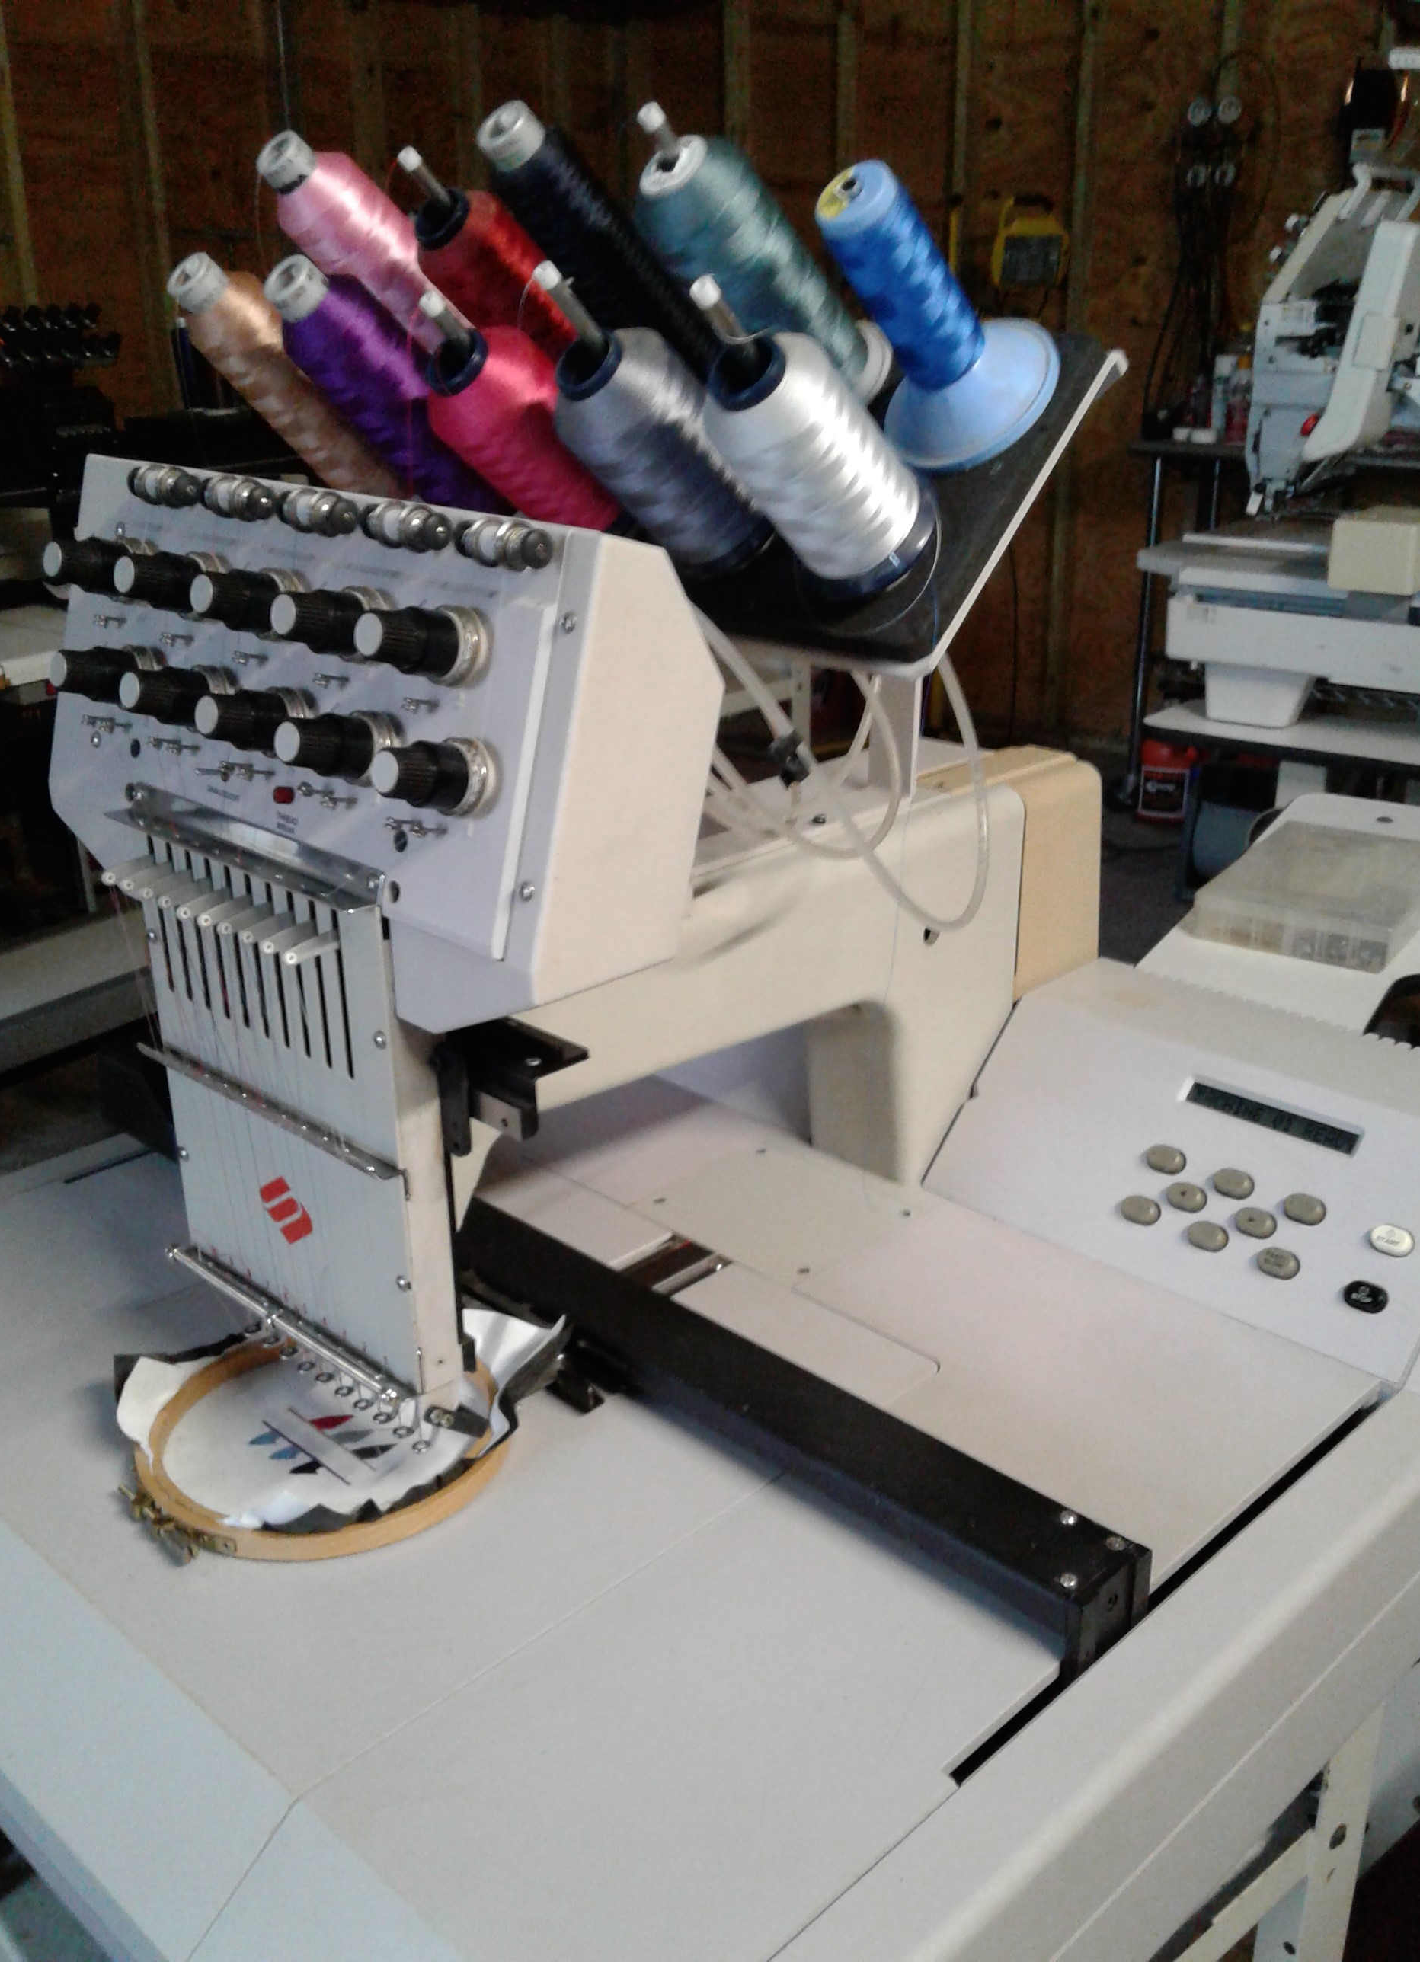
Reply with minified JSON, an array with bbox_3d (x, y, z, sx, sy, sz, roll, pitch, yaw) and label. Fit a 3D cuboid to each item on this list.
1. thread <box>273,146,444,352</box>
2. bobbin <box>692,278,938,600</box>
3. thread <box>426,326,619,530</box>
[{"bbox_3d":[-0.174,-0.385,1.028,0.051,0.126,0.051,18,73,41],"label":"thread"},{"bbox_3d":[0.034,-0.229,0.777,0.067,0.152,0.067,-18,53,25],"label":"bobbin"},{"bbox_3d":[-0.082,-0.261,0.911,0.063,0.105,0.063,18,73,41],"label":"thread"}]

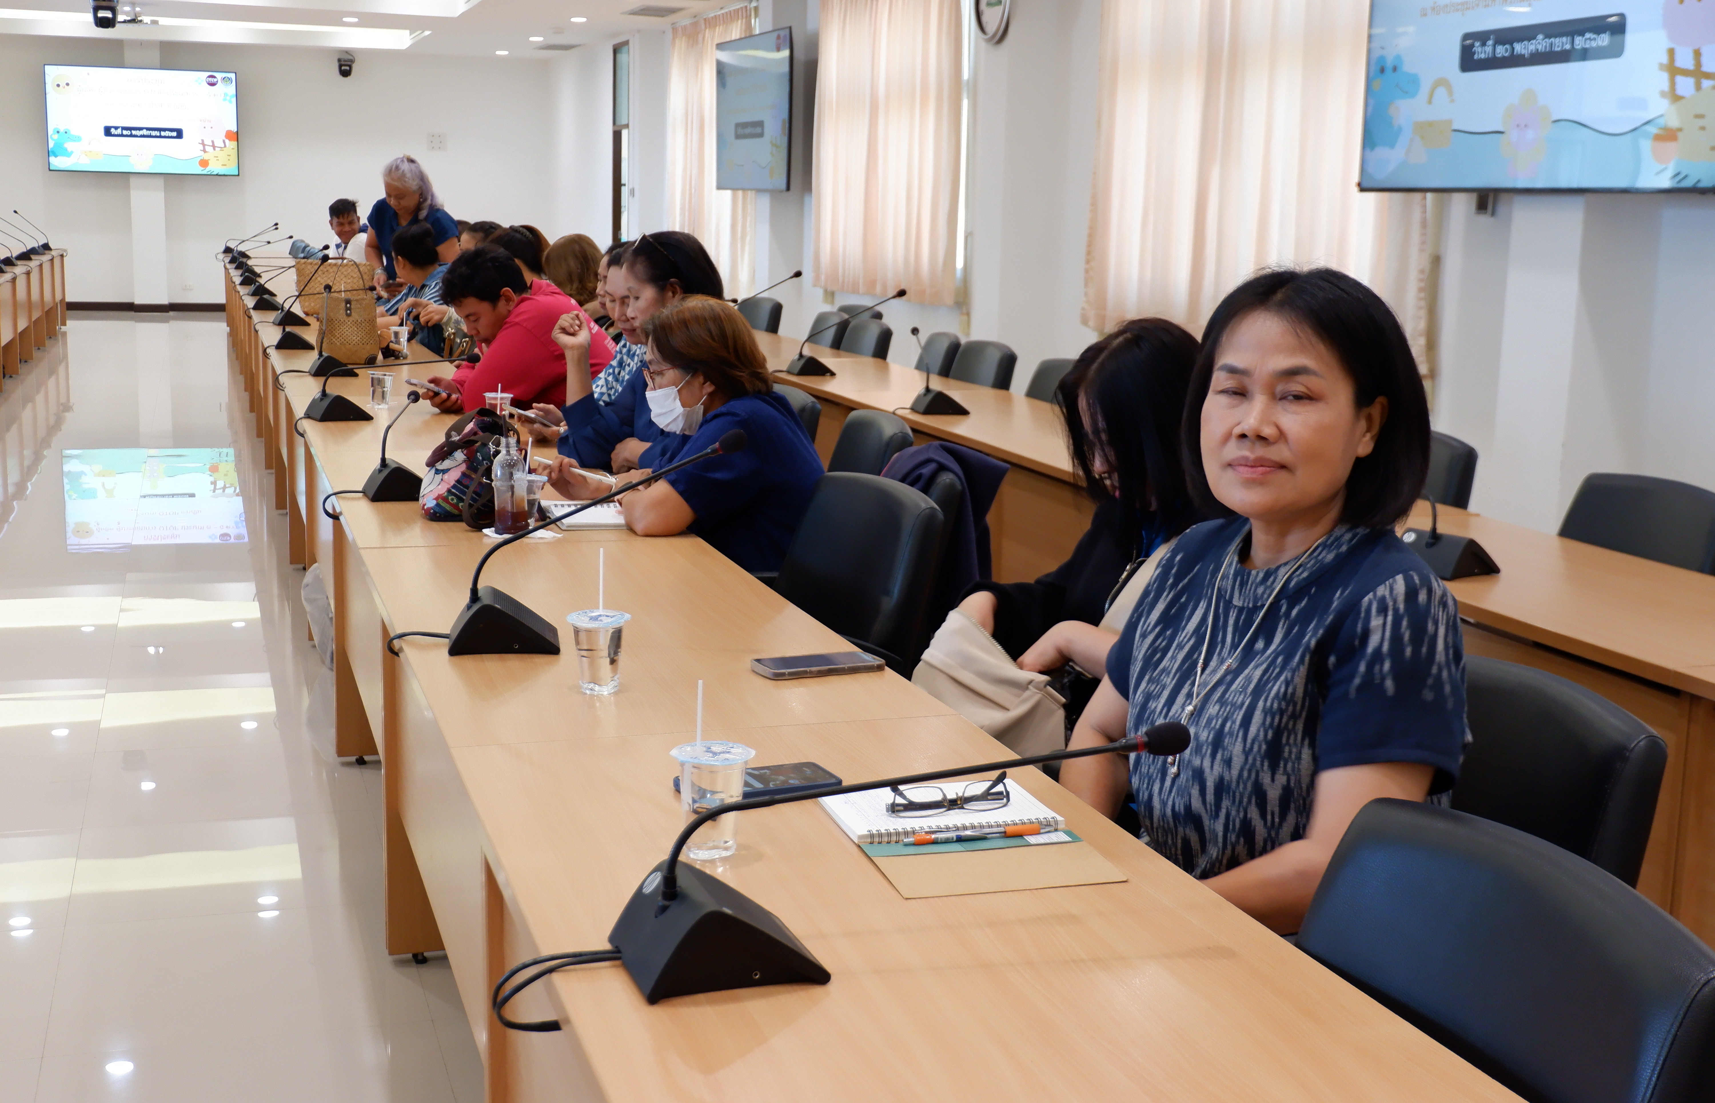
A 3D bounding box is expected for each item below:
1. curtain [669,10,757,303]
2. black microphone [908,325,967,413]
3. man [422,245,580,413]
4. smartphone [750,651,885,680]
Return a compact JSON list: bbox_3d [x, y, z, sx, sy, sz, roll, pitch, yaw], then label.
[{"bbox_3d":[-1.156,-3.053,14.316,0.150,2.100,2.450,-2,11,-19],"label":"curtain"},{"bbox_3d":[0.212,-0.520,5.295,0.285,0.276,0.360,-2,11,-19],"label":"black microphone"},{"bbox_3d":[-0.866,-0.245,5.179,0.780,1.180,0.550,0,11,-8],"label":"man"},{"bbox_3d":[-0.049,0.146,2.387,0.163,0.011,0.075,-2,11,-19],"label":"smartphone"}]

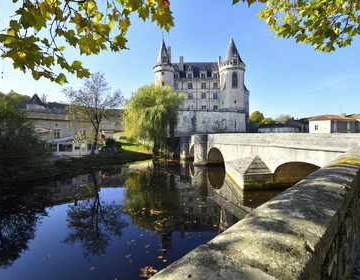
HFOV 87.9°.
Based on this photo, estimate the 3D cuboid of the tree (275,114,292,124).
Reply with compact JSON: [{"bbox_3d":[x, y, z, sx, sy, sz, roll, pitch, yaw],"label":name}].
[{"bbox_3d":[52.665,-8.905,95.000,8.800,8.000,8.000,0,2,0],"label":"tree"}]

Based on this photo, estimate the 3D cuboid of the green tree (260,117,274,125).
[{"bbox_3d":[41.243,-7.542,88.000,6.600,6.800,6.200,0,2,0],"label":"green tree"}]

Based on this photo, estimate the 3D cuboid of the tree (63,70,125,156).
[{"bbox_3d":[-15.161,-4.727,33.300,10.600,14.200,9.500,0,2,0],"label":"tree"}]

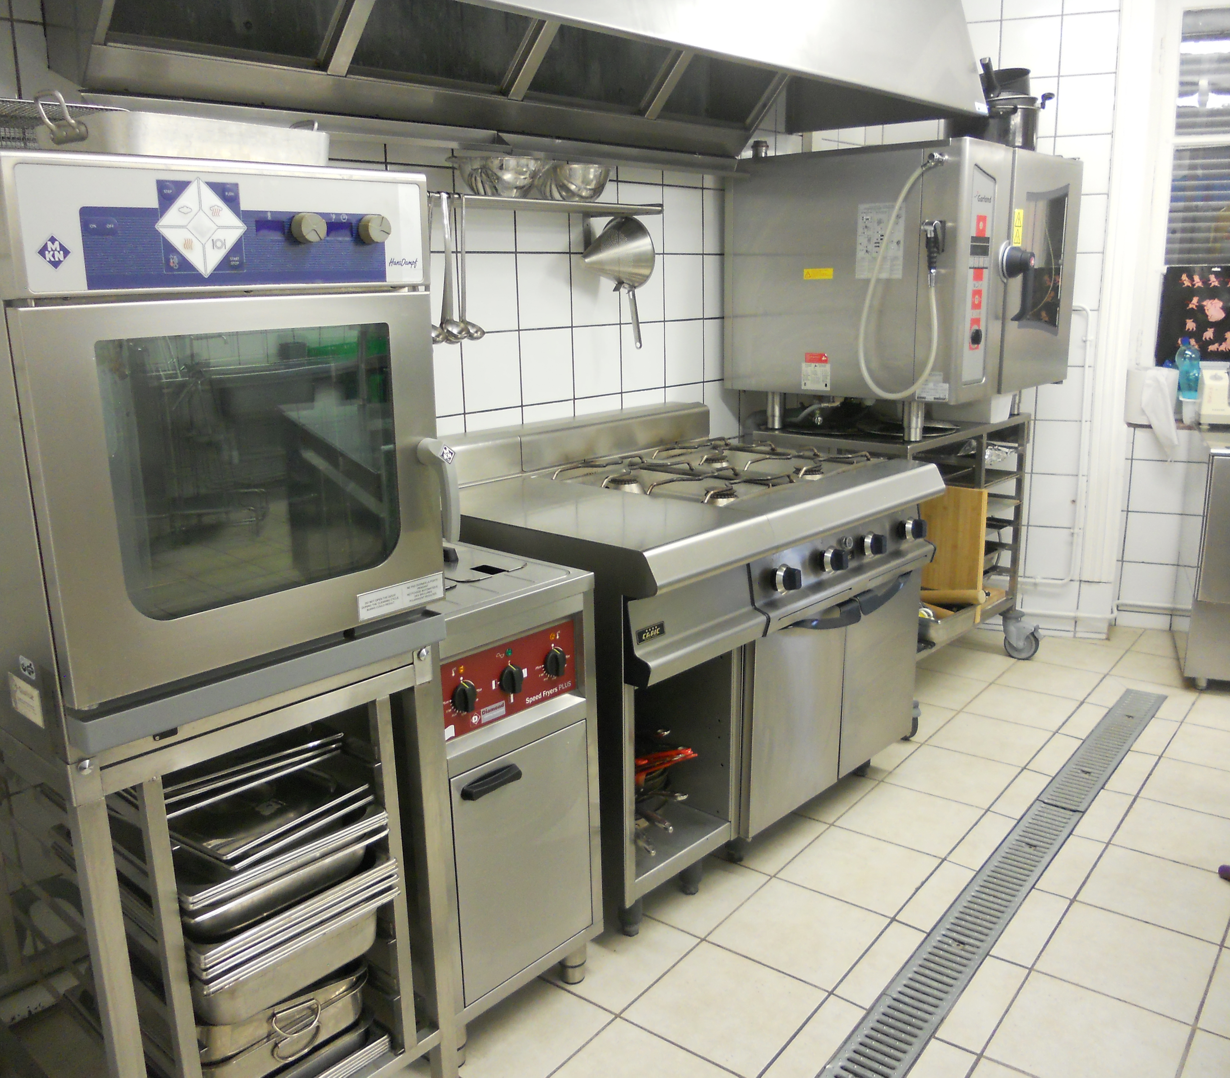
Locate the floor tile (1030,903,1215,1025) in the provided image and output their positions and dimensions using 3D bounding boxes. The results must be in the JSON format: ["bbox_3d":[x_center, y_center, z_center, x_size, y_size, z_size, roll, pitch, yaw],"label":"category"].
[{"bbox_3d":[1.076,0.882,2.349,0.303,0.010,0.305,9,17,36],"label":"floor tile"}]

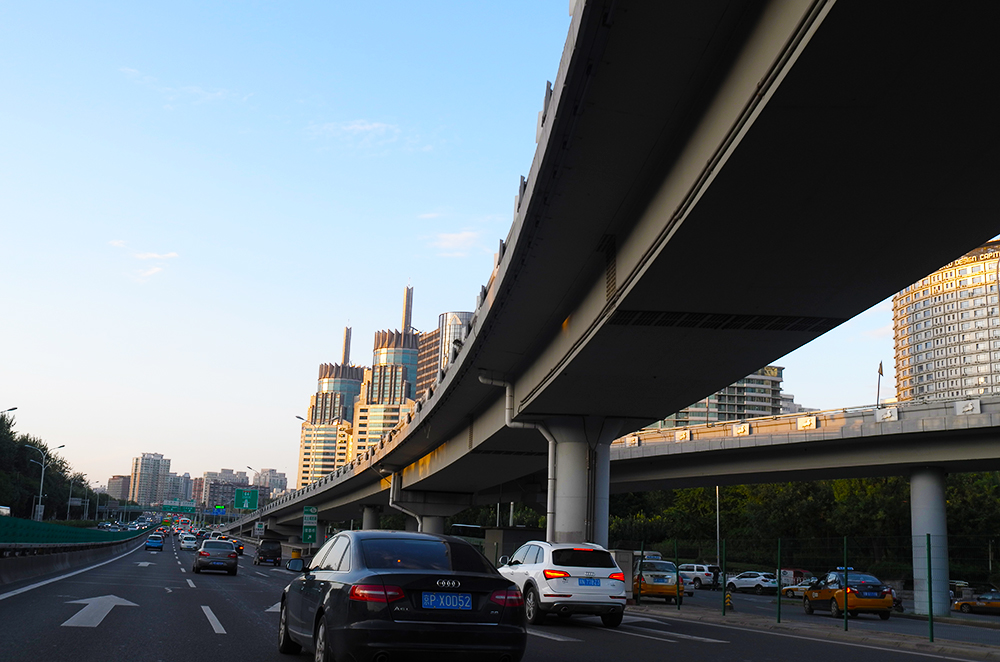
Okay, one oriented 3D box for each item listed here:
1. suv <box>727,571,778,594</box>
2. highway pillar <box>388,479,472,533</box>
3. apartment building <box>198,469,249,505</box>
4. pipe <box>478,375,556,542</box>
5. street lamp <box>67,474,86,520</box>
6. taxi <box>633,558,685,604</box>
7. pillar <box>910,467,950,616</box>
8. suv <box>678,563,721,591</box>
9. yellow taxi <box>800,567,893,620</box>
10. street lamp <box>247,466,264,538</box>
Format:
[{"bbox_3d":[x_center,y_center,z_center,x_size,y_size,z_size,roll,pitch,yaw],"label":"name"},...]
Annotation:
[{"bbox_3d":[19.763,19.673,78.000,1.830,1.660,4.400,13,-15,-39],"label":"suv"},{"bbox_3d":[-4.545,13.444,69.274,5.400,6.217,2.200,6,-12,-15],"label":"highway pillar"},{"bbox_3d":[-332.848,199.336,1206.478,52.000,63.352,30.000,6,-12,-14],"label":"apartment building"},{"bbox_3d":[0.493,5.612,37.282,3.100,7.820,0.350,4,-12,-6],"label":"pipe"},{"bbox_3d":[-87.974,34.945,206.287,5.000,10.814,0.500,7,-12,-18],"label":"street lamp"},{"bbox_3d":[5.460,8.838,35.464,1.760,1.530,4.500,2,-12,3],"label":"taxi"},{"bbox_3d":[15.428,7.519,35.727,1.270,5.155,1.270,3,-12,0],"label":"pillar"},{"bbox_3d":[15.282,19.309,78.500,1.960,1.880,4.950,11,-14,-34],"label":"suv"},{"bbox_3d":[11.892,9.008,34.263,1.780,1.540,4.550,3,-12,-1],"label":"yellow taxi"},{"bbox_3d":[-30.724,22.450,126.919,2.500,10.170,0.400,7,-12,-18],"label":"street lamp"}]

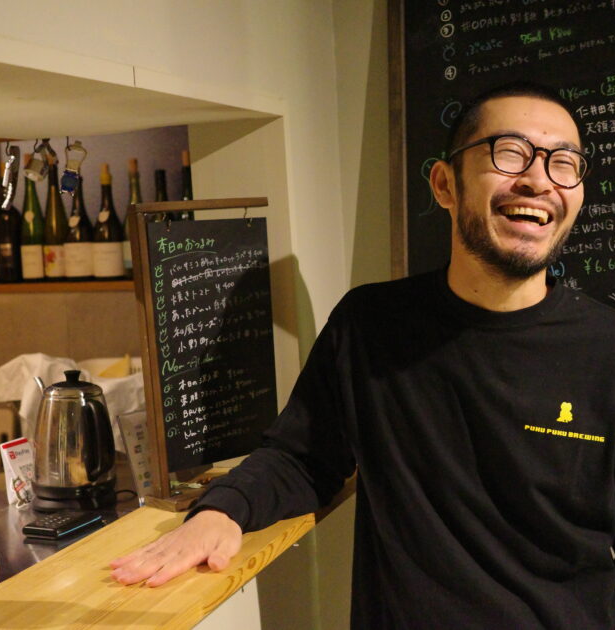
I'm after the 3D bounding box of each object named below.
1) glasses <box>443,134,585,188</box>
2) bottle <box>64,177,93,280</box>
[{"bbox_3d":[0.251,-0.168,1.282,0.142,0.050,0.143,11,-10,-16],"label":"glasses"},{"bbox_3d":[-0.648,-0.244,2.964,0.083,0.293,0.083,-1,2,0],"label":"bottle"}]

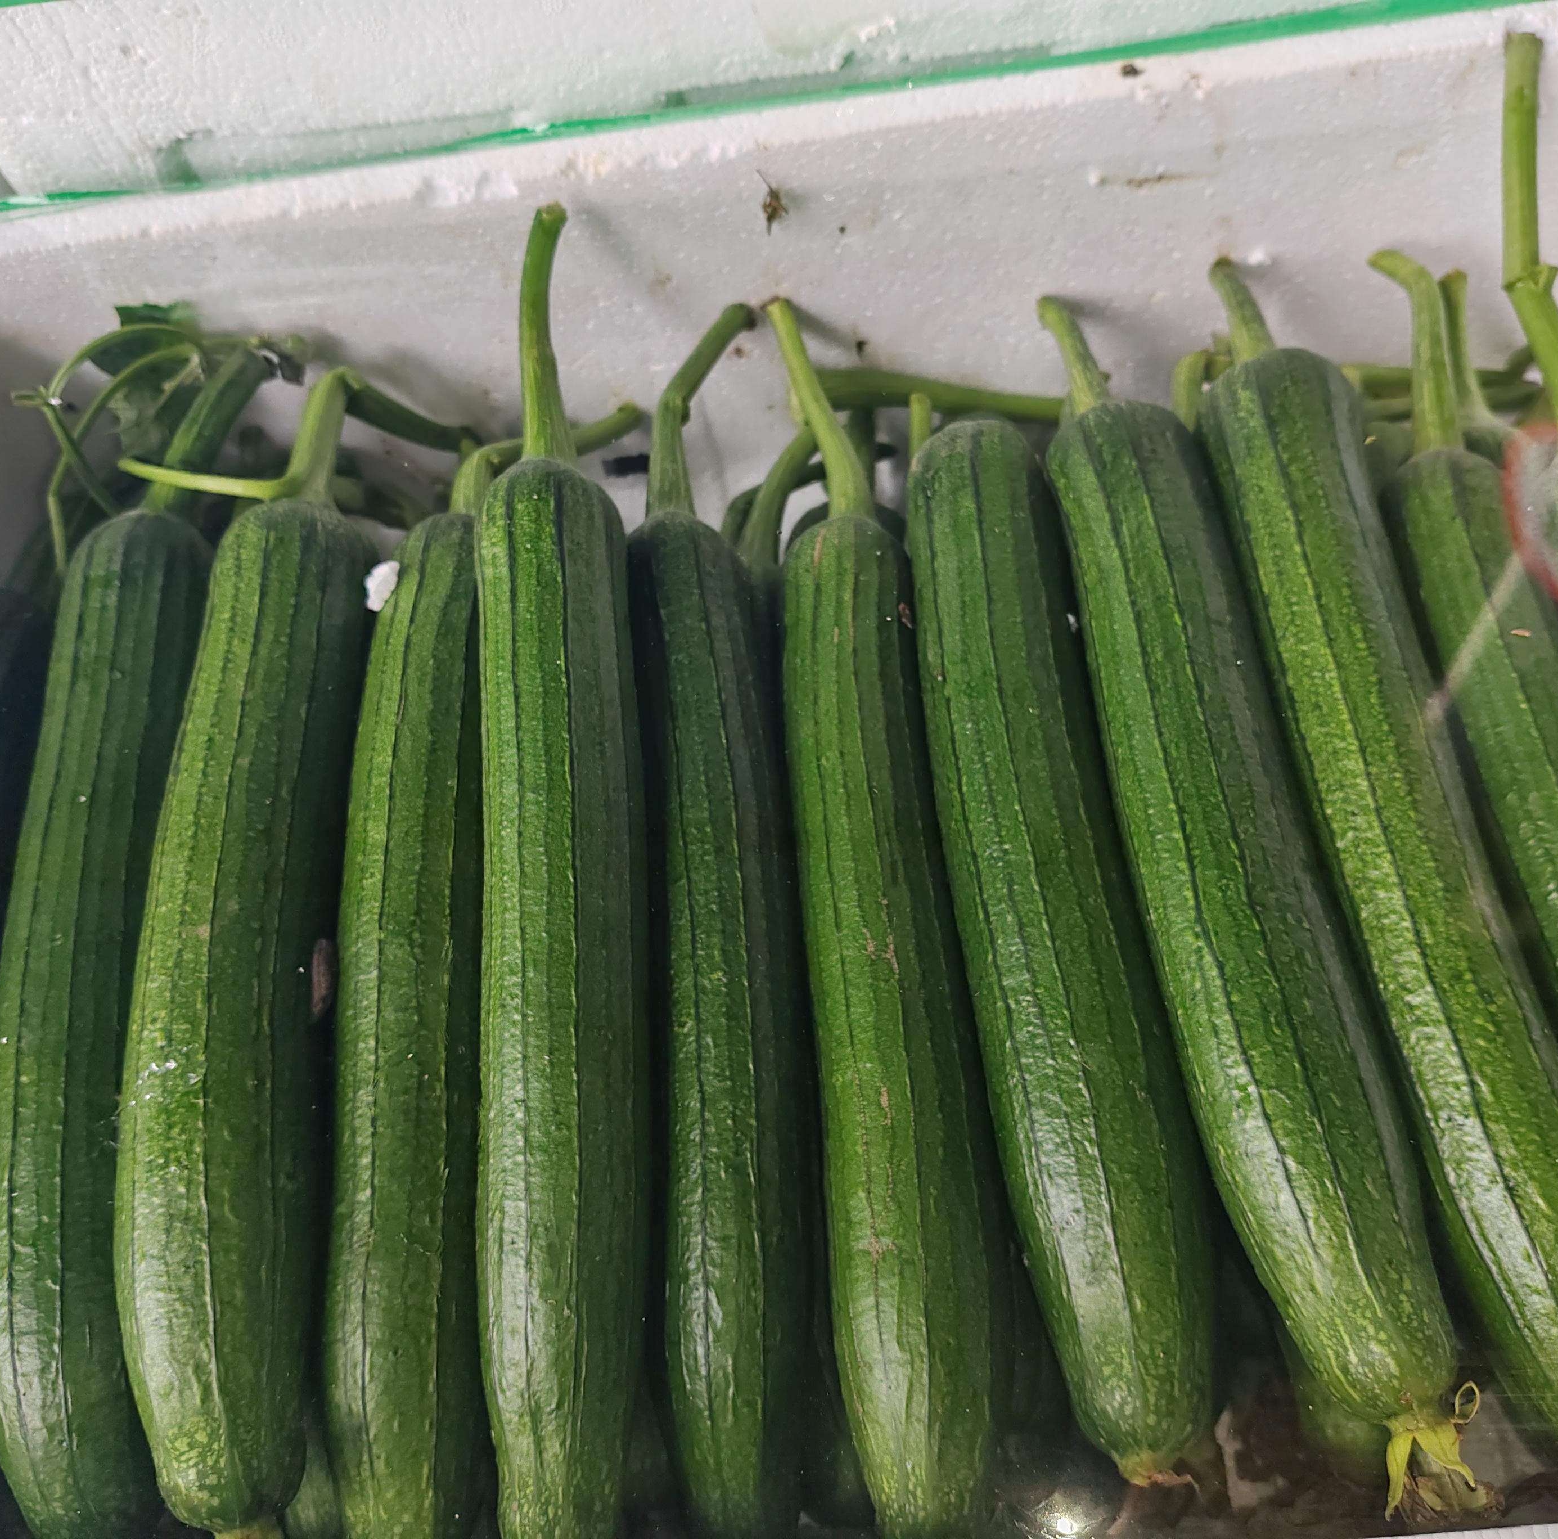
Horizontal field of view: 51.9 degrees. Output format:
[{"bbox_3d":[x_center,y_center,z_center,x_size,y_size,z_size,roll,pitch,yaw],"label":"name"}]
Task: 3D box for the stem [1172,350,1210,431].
[{"bbox_3d":[0.141,-0.128,0.547,0.011,0.010,0.037,4,67,11],"label":"stem"}]

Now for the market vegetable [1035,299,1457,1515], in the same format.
[{"bbox_3d":[0.124,0.003,0.456,0.054,0.050,0.377,-9,60,4],"label":"market vegetable"}]

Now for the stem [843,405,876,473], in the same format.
[{"bbox_3d":[0.029,-0.116,0.576,0.011,0.010,0.033,0,75,8],"label":"stem"}]

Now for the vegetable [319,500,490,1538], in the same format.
[{"bbox_3d":[-0.106,0.052,0.480,0.046,0.047,0.333,-8,60,4],"label":"vegetable"}]

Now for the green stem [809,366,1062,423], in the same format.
[{"bbox_3d":[0.056,-0.132,0.566,0.091,0.014,0.014,10,66,19],"label":"green stem"}]

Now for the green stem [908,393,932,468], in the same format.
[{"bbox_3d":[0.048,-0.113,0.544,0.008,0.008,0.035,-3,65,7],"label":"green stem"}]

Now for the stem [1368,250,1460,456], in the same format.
[{"bbox_3d":[0.211,-0.138,0.531,0.024,0.018,0.072,-5,81,6],"label":"stem"}]

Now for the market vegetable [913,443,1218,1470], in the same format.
[{"bbox_3d":[0.074,0.024,0.454,0.048,0.048,0.325,-7,60,5],"label":"market vegetable"}]

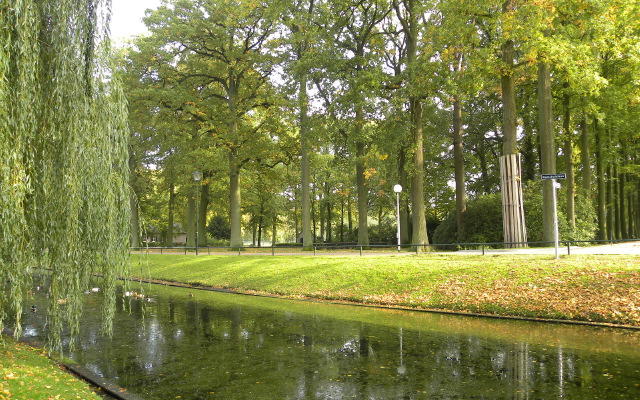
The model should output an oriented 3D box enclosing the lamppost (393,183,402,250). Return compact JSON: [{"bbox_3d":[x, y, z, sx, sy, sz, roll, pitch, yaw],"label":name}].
[{"bbox_3d":[4.460,1.040,27.500,0.450,3.870,0.450,0,-6,0],"label":"lamppost"}]

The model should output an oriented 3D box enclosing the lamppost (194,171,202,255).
[{"bbox_3d":[-6.850,0.730,27.100,0.460,4.730,0.460,0,-6,0],"label":"lamppost"}]

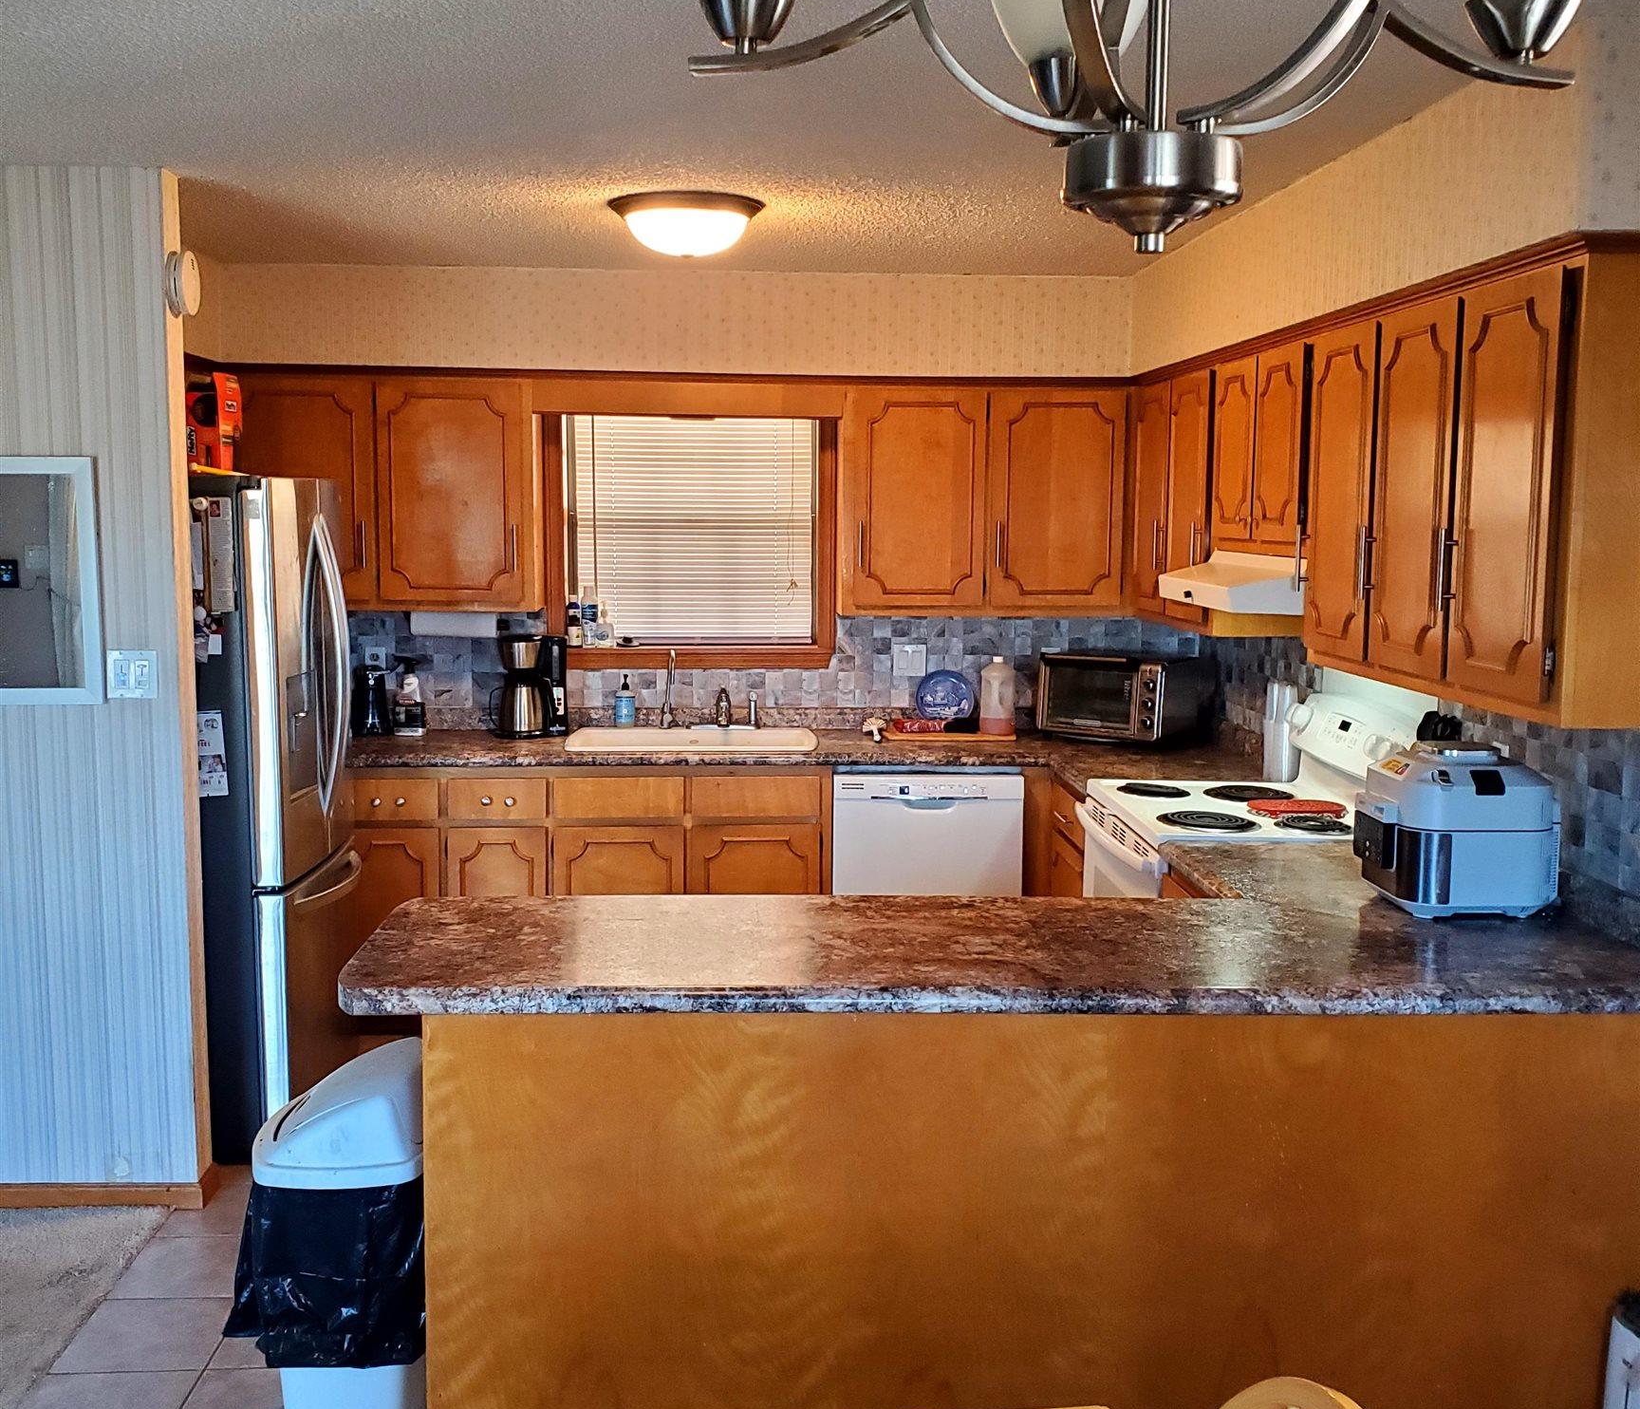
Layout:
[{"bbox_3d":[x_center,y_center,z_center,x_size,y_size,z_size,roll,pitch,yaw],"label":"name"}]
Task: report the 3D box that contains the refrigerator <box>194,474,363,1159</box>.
[{"bbox_3d":[-1.732,0.256,4.533,0.850,1.740,0.870,0,7,-3],"label":"refrigerator"}]

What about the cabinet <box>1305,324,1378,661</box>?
[{"bbox_3d":[1.292,-0.460,3.622,0.310,0.710,0.380,0,7,-3],"label":"cabinet"}]

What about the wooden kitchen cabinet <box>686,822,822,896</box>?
[{"bbox_3d":[-0.219,0.635,5.493,0.427,0.590,0.605,0,7,-3],"label":"wooden kitchen cabinet"}]

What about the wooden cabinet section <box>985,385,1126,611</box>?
[{"bbox_3d":[0.774,-0.689,5.552,0.463,0.731,0.320,0,7,-3],"label":"wooden cabinet section"}]

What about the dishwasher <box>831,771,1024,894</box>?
[{"bbox_3d":[0.323,0.611,5.508,0.607,0.865,0.605,0,7,-3],"label":"dishwasher"}]

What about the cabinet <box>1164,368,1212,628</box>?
[{"bbox_3d":[1.225,-0.595,4.772,0.310,0.710,0.430,0,7,-3],"label":"cabinet"}]

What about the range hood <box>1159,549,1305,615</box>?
[{"bbox_3d":[1.165,-0.310,4.149,0.450,0.131,0.725,0,7,-3],"label":"range hood"}]

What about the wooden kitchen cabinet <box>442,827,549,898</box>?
[{"bbox_3d":[-1.015,0.665,5.412,0.310,0.630,0.550,0,7,-3],"label":"wooden kitchen cabinet"}]

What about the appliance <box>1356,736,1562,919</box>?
[{"bbox_3d":[1.211,0.228,3.202,0.370,0.310,0.330,0,7,-3],"label":"appliance"}]

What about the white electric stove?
[{"bbox_3d":[1.065,0.604,4.266,0.670,1.200,0.760,0,7,-3],"label":"white electric stove"}]

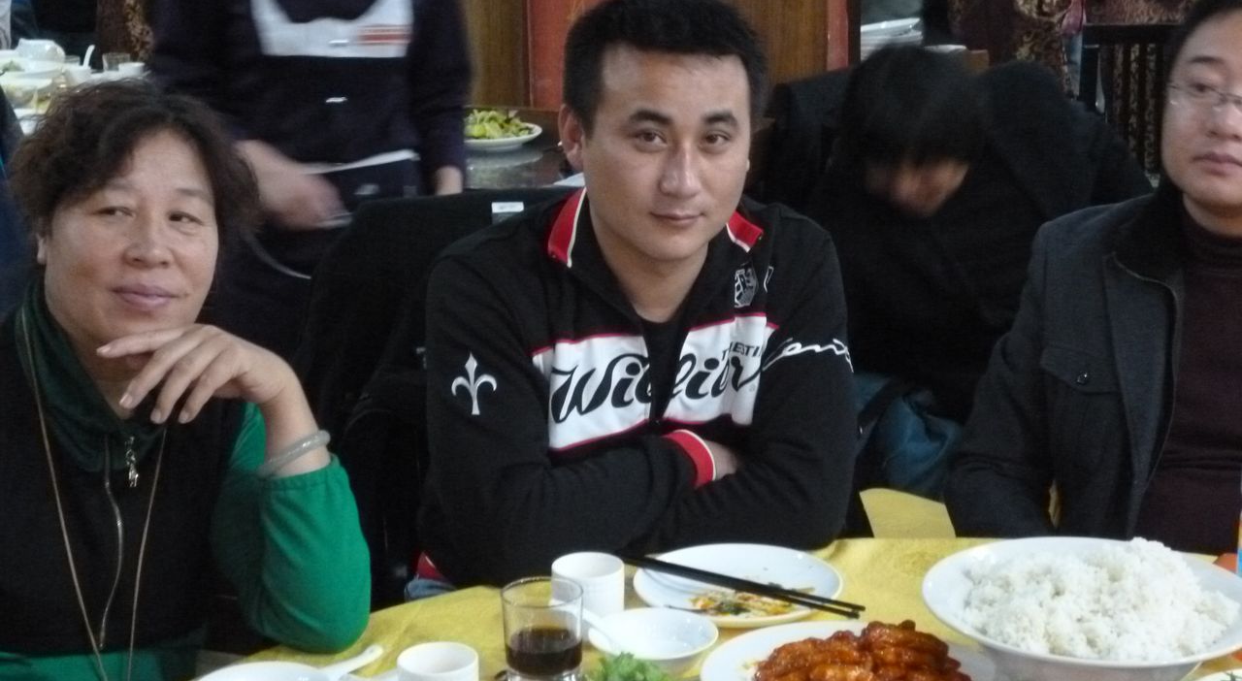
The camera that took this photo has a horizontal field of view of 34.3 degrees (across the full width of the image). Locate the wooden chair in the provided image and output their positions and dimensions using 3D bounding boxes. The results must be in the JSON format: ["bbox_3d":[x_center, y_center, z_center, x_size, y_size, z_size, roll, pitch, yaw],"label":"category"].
[{"bbox_3d":[1.047,-0.033,3.485,0.450,0.970,0.520,0,16,4],"label":"wooden chair"}]

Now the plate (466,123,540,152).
[{"bbox_3d":[-0.261,-0.381,3.784,0.228,0.028,0.228,-1,15,0],"label":"plate"}]

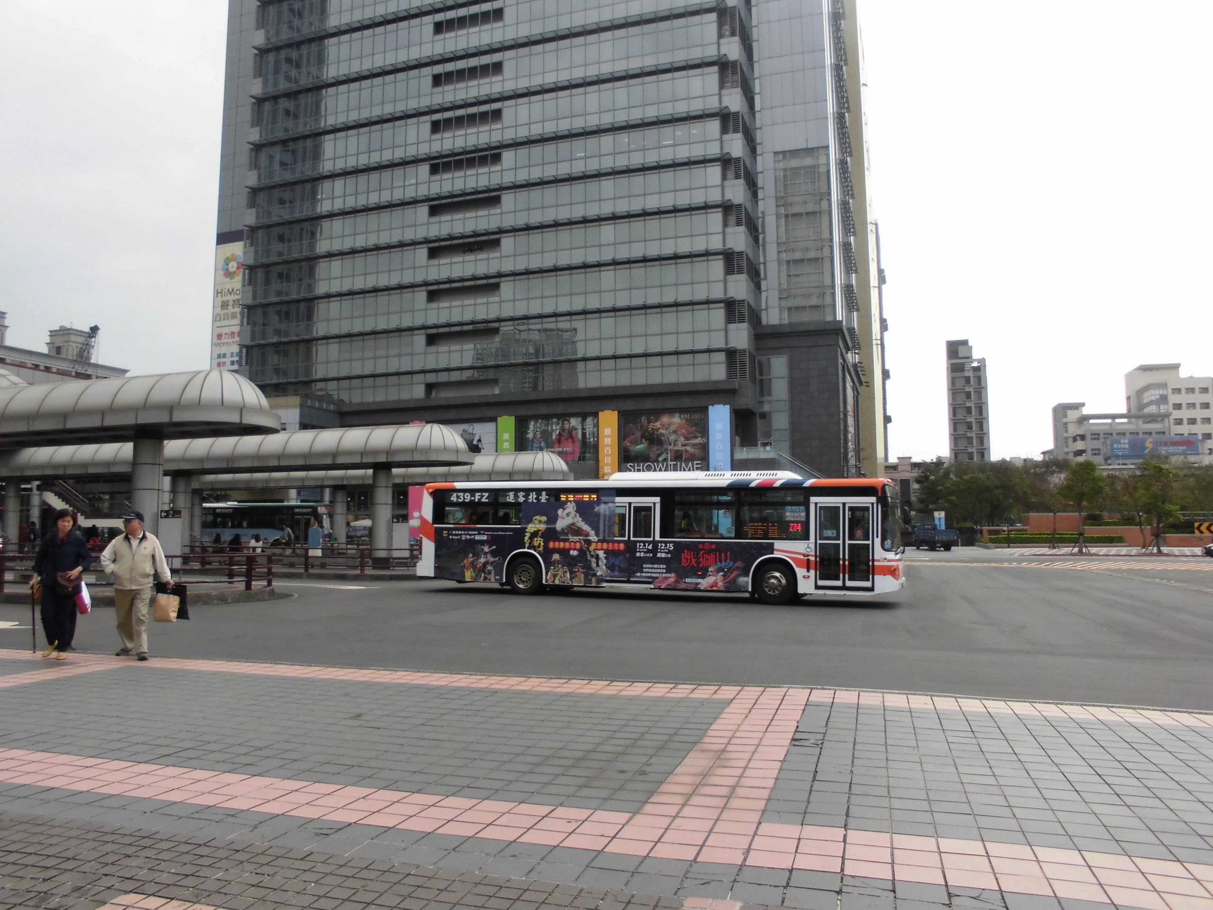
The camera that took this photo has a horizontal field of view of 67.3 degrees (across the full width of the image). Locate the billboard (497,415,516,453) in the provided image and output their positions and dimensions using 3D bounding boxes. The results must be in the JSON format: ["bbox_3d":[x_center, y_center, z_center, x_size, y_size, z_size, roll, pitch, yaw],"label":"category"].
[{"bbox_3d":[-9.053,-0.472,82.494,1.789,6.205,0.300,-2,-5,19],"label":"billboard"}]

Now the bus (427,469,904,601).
[{"bbox_3d":[1.176,1.964,22.671,11.950,3.080,2.500,-1,-5,20],"label":"bus"}]

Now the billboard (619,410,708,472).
[{"bbox_3d":[4.857,-1.154,77.827,7.789,5.165,0.250,-2,-5,19],"label":"billboard"}]

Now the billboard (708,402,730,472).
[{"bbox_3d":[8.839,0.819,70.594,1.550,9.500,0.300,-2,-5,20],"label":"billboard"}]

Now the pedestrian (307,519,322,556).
[{"bbox_3d":[-9.743,3.012,30.431,0.480,1.620,0.320,-1,-5,5],"label":"pedestrian"}]

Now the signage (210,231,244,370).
[{"bbox_3d":[-37.211,-14.931,90.000,4.300,14.600,0.300,-2,-5,20],"label":"signage"}]

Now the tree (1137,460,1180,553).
[{"bbox_3d":[37.533,3.482,62.000,2.600,6.400,2.600,-3,-6,31],"label":"tree"}]

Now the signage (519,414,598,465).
[{"bbox_3d":[-4.294,-1.347,80.952,7.520,4.486,0.200,-2,-5,19],"label":"signage"}]

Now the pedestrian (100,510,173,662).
[{"bbox_3d":[-5.399,1.493,10.520,0.680,1.640,0.460,1,-5,-19],"label":"pedestrian"}]

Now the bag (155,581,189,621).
[{"bbox_3d":[-4.811,1.618,10.100,0.330,0.440,0.150,1,-5,-14],"label":"bag"}]

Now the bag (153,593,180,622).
[{"bbox_3d":[-4.990,1.733,10.350,0.260,0.310,0.130,1,-5,-9],"label":"bag"}]

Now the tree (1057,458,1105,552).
[{"bbox_3d":[32.830,3.506,63.000,3.050,6.420,3.050,0,-5,0],"label":"tree"}]

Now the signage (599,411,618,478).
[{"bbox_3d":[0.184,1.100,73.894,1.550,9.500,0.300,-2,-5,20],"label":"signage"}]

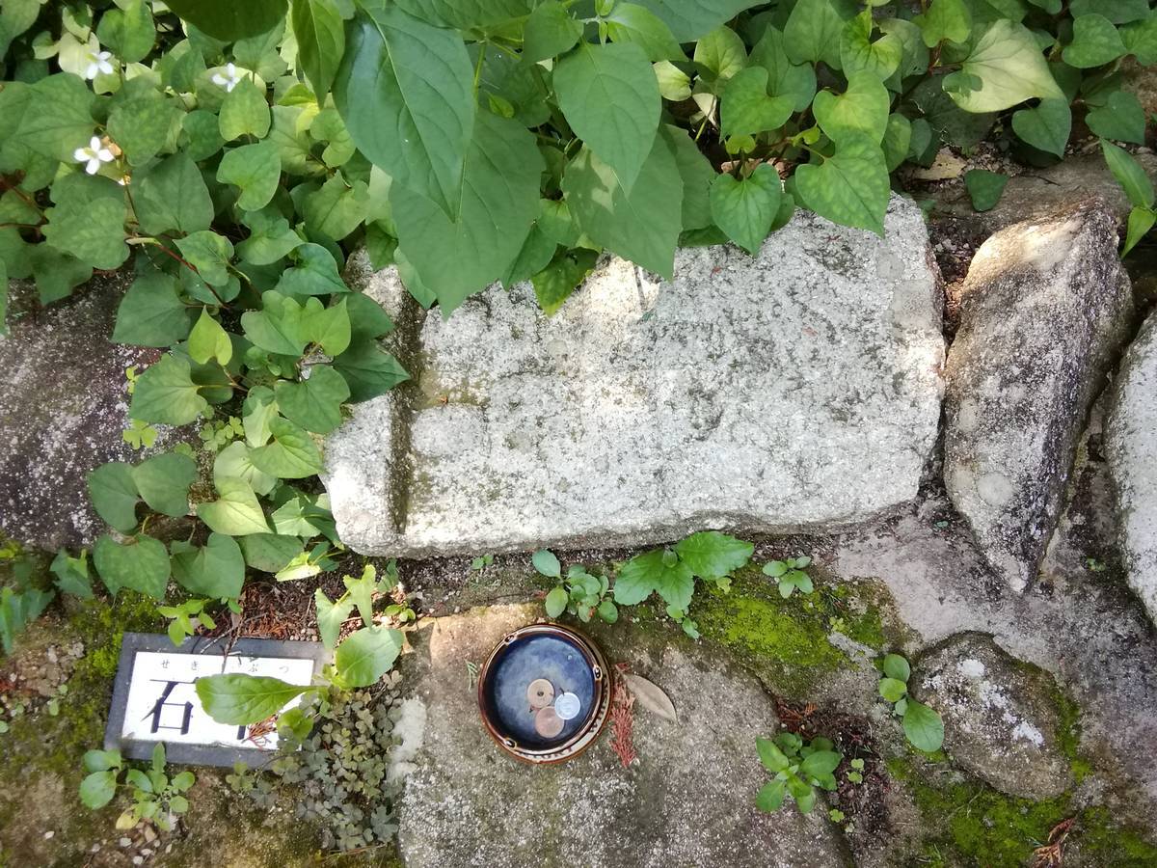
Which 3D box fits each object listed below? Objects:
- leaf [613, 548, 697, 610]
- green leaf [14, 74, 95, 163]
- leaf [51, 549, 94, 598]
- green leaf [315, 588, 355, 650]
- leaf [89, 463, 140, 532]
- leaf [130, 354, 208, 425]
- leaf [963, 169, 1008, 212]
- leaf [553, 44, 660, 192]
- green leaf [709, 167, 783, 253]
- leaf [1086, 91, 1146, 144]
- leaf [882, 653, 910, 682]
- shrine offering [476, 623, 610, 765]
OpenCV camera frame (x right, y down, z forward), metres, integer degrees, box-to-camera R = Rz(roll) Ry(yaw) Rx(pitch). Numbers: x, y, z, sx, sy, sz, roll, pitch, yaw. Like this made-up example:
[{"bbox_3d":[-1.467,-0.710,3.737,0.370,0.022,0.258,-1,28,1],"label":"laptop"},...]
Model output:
[{"bbox_3d":[0.066,0.122,0.714,0.058,0.020,0.060,35,79,12],"label":"leaf"},{"bbox_3d":[-0.440,-0.265,0.730,0.073,0.015,0.080,-6,82,5],"label":"green leaf"},{"bbox_3d":[-0.434,0.120,0.745,0.032,0.012,0.046,-27,79,-3],"label":"leaf"},{"bbox_3d":[-0.196,0.149,0.700,0.030,0.013,0.049,2,87,0],"label":"green leaf"},{"bbox_3d":[-0.390,0.047,0.737,0.059,0.011,0.057,22,75,-3],"label":"leaf"},{"bbox_3d":[-0.351,-0.032,0.733,0.061,0.016,0.063,-28,90,-17],"label":"leaf"},{"bbox_3d":[0.381,-0.228,0.815,0.040,0.010,0.045,8,79,3],"label":"leaf"},{"bbox_3d":[0.021,-0.233,0.640,0.077,0.022,0.116,-17,87,-1],"label":"leaf"},{"bbox_3d":[0.133,-0.176,0.685,0.055,0.015,0.071,-6,92,12],"label":"green leaf"},{"bbox_3d":[0.461,-0.265,0.733,0.051,0.010,0.041,41,100,17],"label":"leaf"},{"bbox_3d":[0.249,0.183,0.680,0.019,0.007,0.024,-34,79,-4],"label":"leaf"},{"bbox_3d":[-0.027,0.204,0.682,0.103,0.034,0.103,0,69,10],"label":"shrine offering"}]

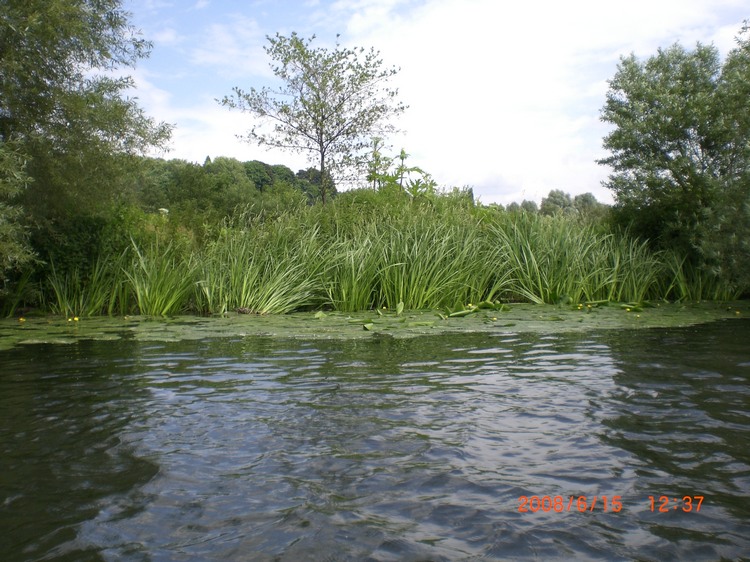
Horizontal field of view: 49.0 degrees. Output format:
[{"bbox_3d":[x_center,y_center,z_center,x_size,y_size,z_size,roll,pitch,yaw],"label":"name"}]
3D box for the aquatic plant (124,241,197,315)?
[{"bbox_3d":[-2.736,-0.032,10.500,0.900,0.970,0.750,0,4,0],"label":"aquatic plant"}]

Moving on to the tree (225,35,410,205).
[{"bbox_3d":[-1.345,-3.269,18.000,4.000,4.400,3.700,0,4,0],"label":"tree"}]

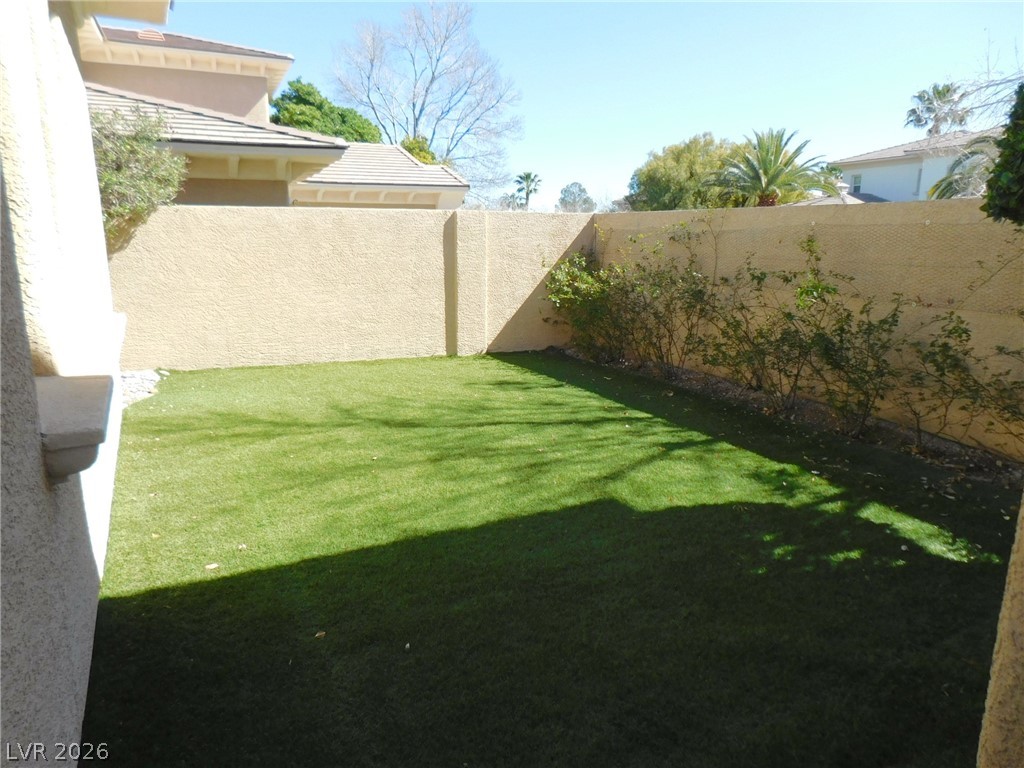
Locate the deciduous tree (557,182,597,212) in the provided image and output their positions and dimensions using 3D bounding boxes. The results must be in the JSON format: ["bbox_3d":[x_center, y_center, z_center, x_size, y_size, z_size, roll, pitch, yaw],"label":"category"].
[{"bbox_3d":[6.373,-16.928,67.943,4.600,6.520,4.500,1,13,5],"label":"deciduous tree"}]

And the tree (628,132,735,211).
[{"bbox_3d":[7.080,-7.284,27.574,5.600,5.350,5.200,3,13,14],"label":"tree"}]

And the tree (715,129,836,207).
[{"bbox_3d":[8.570,-5.960,22.747,4.300,4.880,4.200,5,13,20],"label":"tree"}]

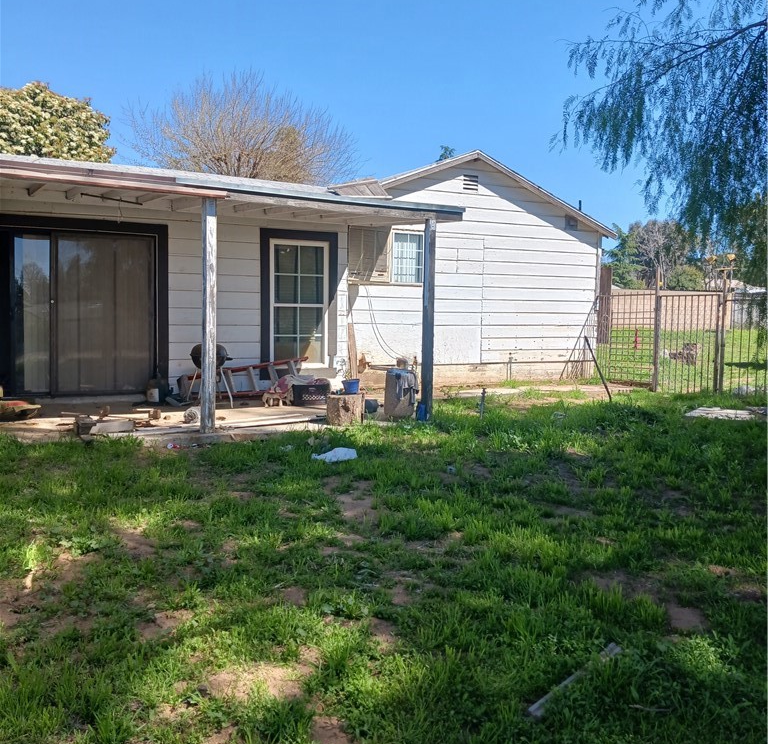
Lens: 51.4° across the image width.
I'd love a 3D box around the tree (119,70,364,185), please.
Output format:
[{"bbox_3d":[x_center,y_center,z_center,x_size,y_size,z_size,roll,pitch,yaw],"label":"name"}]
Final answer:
[{"bbox_3d":[-4.143,-4.633,23.361,7.020,8.290,7.020,0,4,-10],"label":"tree"}]

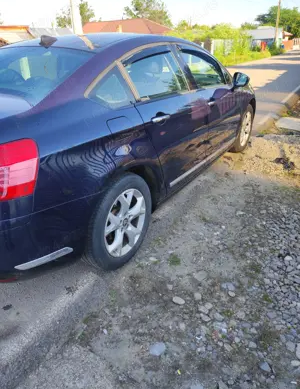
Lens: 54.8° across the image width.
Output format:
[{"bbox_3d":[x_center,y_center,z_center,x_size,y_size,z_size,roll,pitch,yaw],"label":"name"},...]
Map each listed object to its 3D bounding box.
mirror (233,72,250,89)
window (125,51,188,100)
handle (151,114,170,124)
[{"bbox_3d":[0.982,-1.225,3.103,0.190,0.155,0.120,15,31,29],"label":"mirror"},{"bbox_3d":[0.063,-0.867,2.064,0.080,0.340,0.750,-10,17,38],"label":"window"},{"bbox_3d":[0.075,-0.509,1.934,0.050,0.050,0.220,15,31,29],"label":"handle"}]

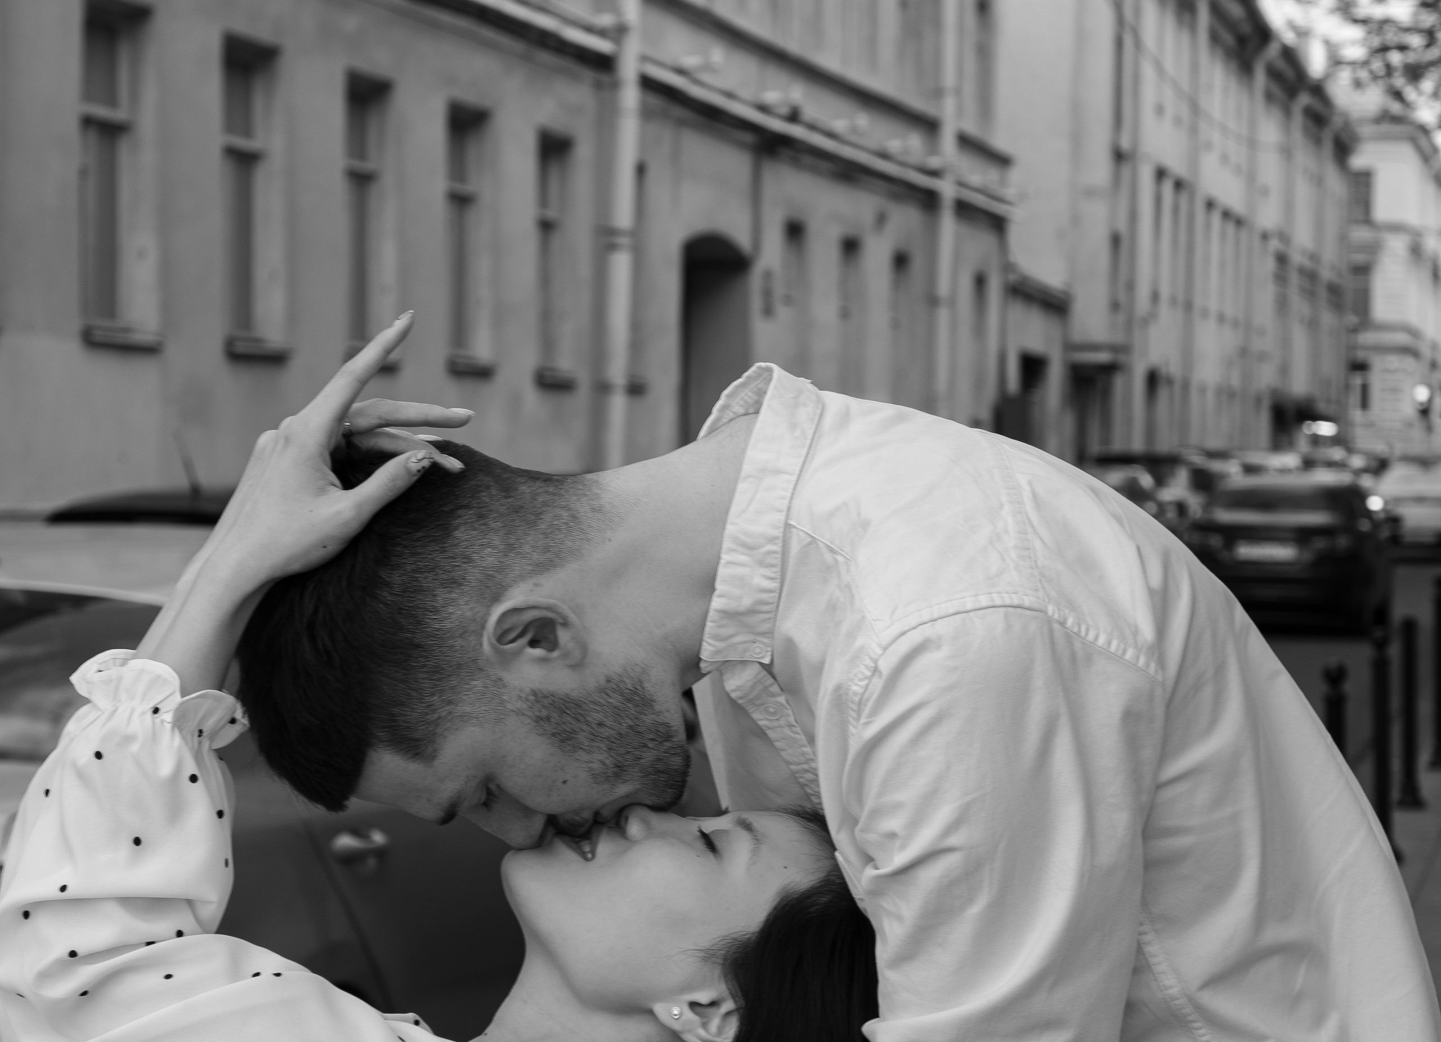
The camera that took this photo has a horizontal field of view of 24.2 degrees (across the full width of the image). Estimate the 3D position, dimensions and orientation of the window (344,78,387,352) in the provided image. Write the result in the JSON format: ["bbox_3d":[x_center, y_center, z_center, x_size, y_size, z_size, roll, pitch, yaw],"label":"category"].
[{"bbox_3d":[-2.654,-2.299,24.943,0.170,2.005,0.980,1,1,15],"label":"window"}]

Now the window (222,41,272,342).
[{"bbox_3d":[-3.237,-2.227,22.792,0.170,2.038,0.960,1,1,15],"label":"window"}]

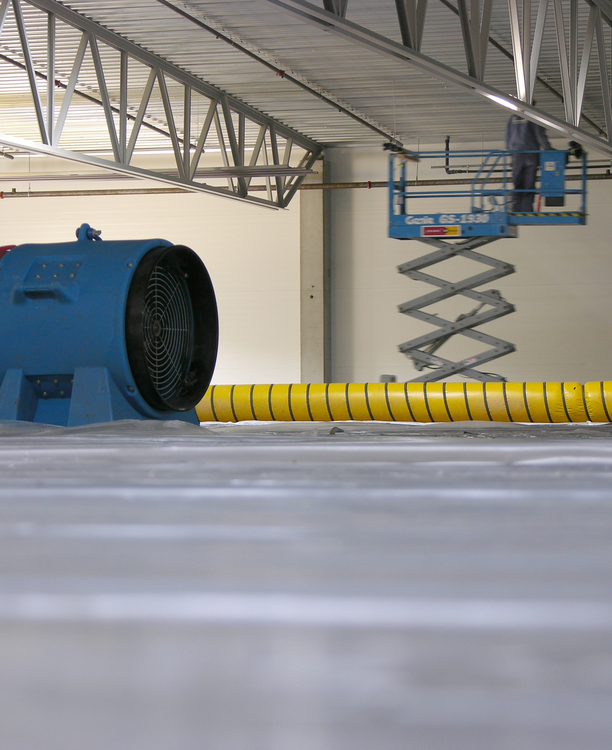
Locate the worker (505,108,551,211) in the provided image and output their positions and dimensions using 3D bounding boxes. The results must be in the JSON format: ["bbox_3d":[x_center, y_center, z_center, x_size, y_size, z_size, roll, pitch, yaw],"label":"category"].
[{"bbox_3d":[2.914,-2.895,42.000,0.550,1.770,0.450,-1,-1,35],"label":"worker"}]

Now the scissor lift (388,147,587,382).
[{"bbox_3d":[2.411,-1.192,42.100,2.550,3.550,0.780,-1,-1,15],"label":"scissor lift"}]

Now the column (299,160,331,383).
[{"bbox_3d":[0.146,-1.295,48.700,0.380,4.000,0.380,-1,-1,20],"label":"column"}]

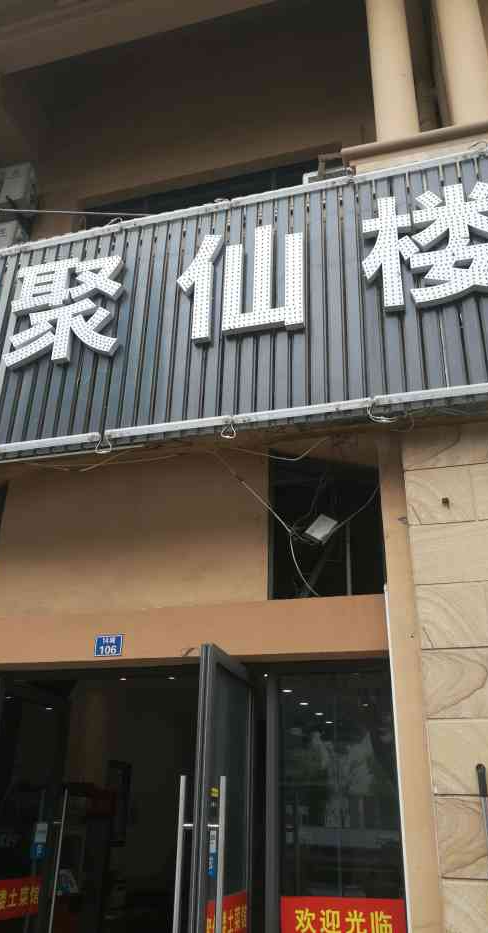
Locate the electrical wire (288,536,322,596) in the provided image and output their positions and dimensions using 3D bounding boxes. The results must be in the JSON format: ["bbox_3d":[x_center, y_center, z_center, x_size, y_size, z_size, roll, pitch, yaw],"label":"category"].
[{"bbox_3d":[0.309,0.500,3.698,0.148,0.337,0.060,-6,-27,15],"label":"electrical wire"}]

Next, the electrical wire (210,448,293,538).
[{"bbox_3d":[0.038,0.132,3.923,0.475,0.562,0.060,-6,-27,15],"label":"electrical wire"}]

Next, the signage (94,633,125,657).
[{"bbox_3d":[-0.699,0.926,3.764,0.160,0.111,0.012,-6,-27,15],"label":"signage"}]

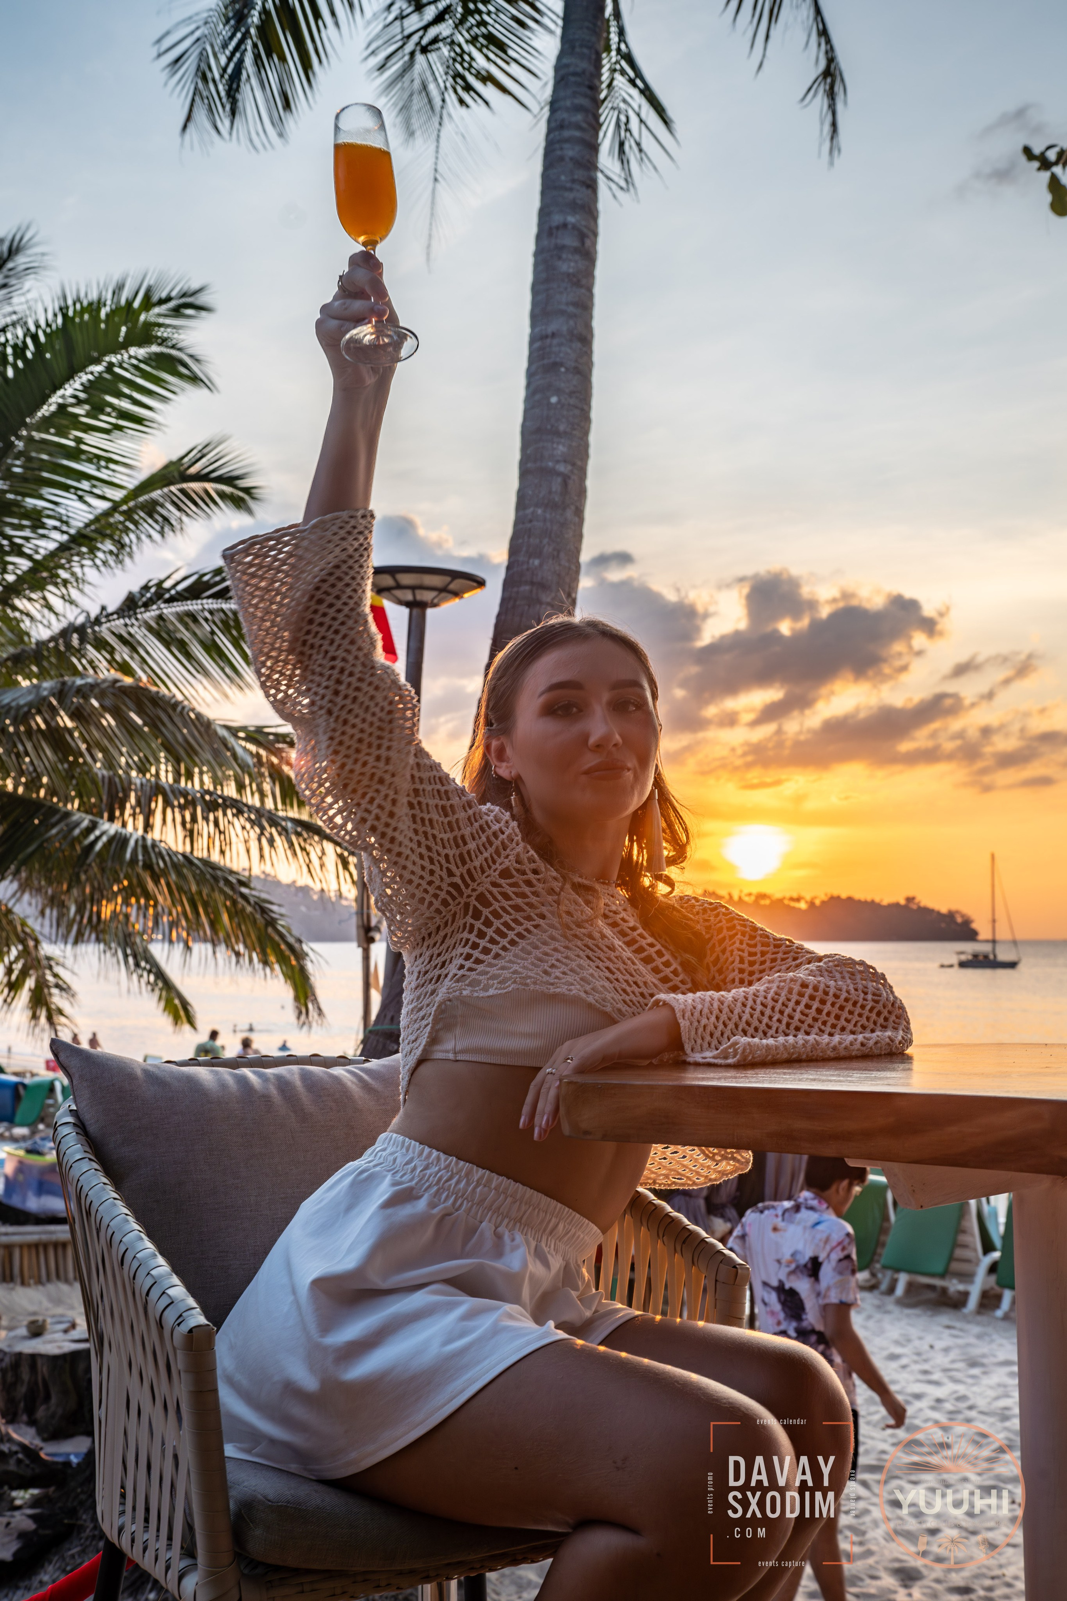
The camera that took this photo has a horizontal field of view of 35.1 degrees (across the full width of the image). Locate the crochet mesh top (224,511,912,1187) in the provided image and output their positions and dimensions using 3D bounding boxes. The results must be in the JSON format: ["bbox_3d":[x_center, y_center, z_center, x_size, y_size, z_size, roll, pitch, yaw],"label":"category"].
[{"bbox_3d":[0.035,0.095,1.680,0.750,0.620,0.360,4,-6,-38],"label":"crochet mesh top"}]

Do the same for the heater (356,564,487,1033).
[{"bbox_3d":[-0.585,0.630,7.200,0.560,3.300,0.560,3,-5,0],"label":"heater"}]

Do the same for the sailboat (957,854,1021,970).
[{"bbox_3d":[60.600,14.700,225.000,9.300,15.400,3.200,0,-5,0],"label":"sailboat"}]

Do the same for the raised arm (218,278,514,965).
[{"bbox_3d":[-0.135,-0.155,1.500,0.280,0.600,0.200,-9,6,-39],"label":"raised arm"}]

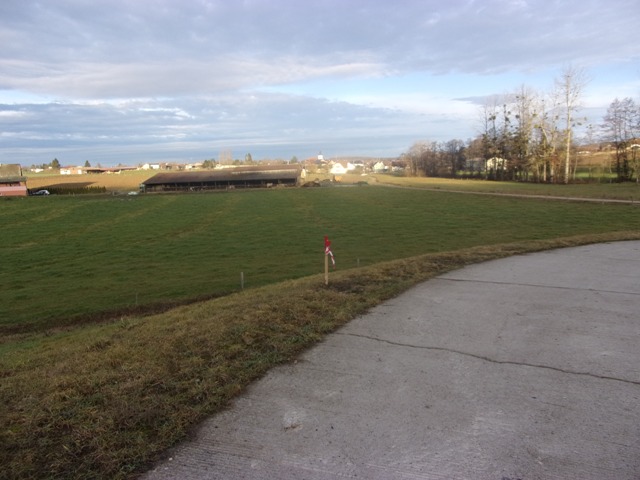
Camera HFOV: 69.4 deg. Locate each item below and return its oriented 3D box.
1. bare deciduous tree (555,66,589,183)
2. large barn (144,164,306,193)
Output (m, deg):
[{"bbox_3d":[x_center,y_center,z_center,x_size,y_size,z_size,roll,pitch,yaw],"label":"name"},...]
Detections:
[{"bbox_3d":[55.987,-25.378,102.892,7.600,25.200,7.600,-2,10,0],"label":"bare deciduous tree"},{"bbox_3d":[-32.207,-21.439,161.797,50.000,6.300,25.000,-2,10,0],"label":"large barn"}]

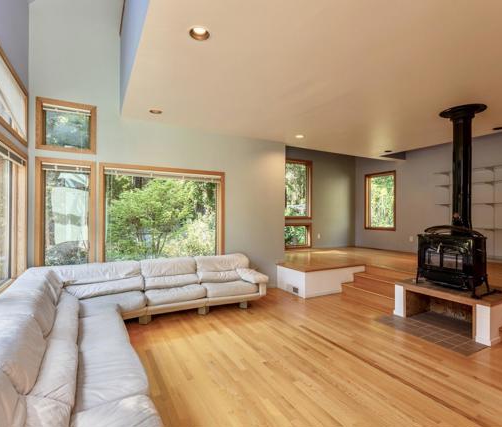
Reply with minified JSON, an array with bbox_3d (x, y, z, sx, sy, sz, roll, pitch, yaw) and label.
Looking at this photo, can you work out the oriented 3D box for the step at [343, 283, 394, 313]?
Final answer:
[{"bbox_3d":[2.048,1.351,4.656,0.312,0.149,1.179,0,0,-29],"label":"step"}]

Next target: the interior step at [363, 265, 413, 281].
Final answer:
[{"bbox_3d":[2.529,1.054,4.903,0.284,0.149,1.150,0,0,-29],"label":"interior step"}]

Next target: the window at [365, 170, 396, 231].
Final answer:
[{"bbox_3d":[3.649,-0.339,7.998,0.100,1.634,0.963,0,0,-29],"label":"window"}]

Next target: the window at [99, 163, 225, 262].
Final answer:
[{"bbox_3d":[-1.285,0.007,4.436,1.899,1.429,0.100,0,0,-29],"label":"window"}]

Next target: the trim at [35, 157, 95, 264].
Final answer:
[{"bbox_3d":[-2.456,0.001,3.796,0.679,1.433,0.100,0,0,-29],"label":"trim"}]

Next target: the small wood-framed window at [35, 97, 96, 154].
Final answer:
[{"bbox_3d":[-2.448,-1.150,3.799,0.679,0.666,0.100,0,0,-29],"label":"small wood-framed window"}]

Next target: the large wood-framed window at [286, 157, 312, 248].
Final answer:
[{"bbox_3d":[1.235,-0.217,7.536,0.973,2.371,0.100,0,0,-29],"label":"large wood-framed window"}]

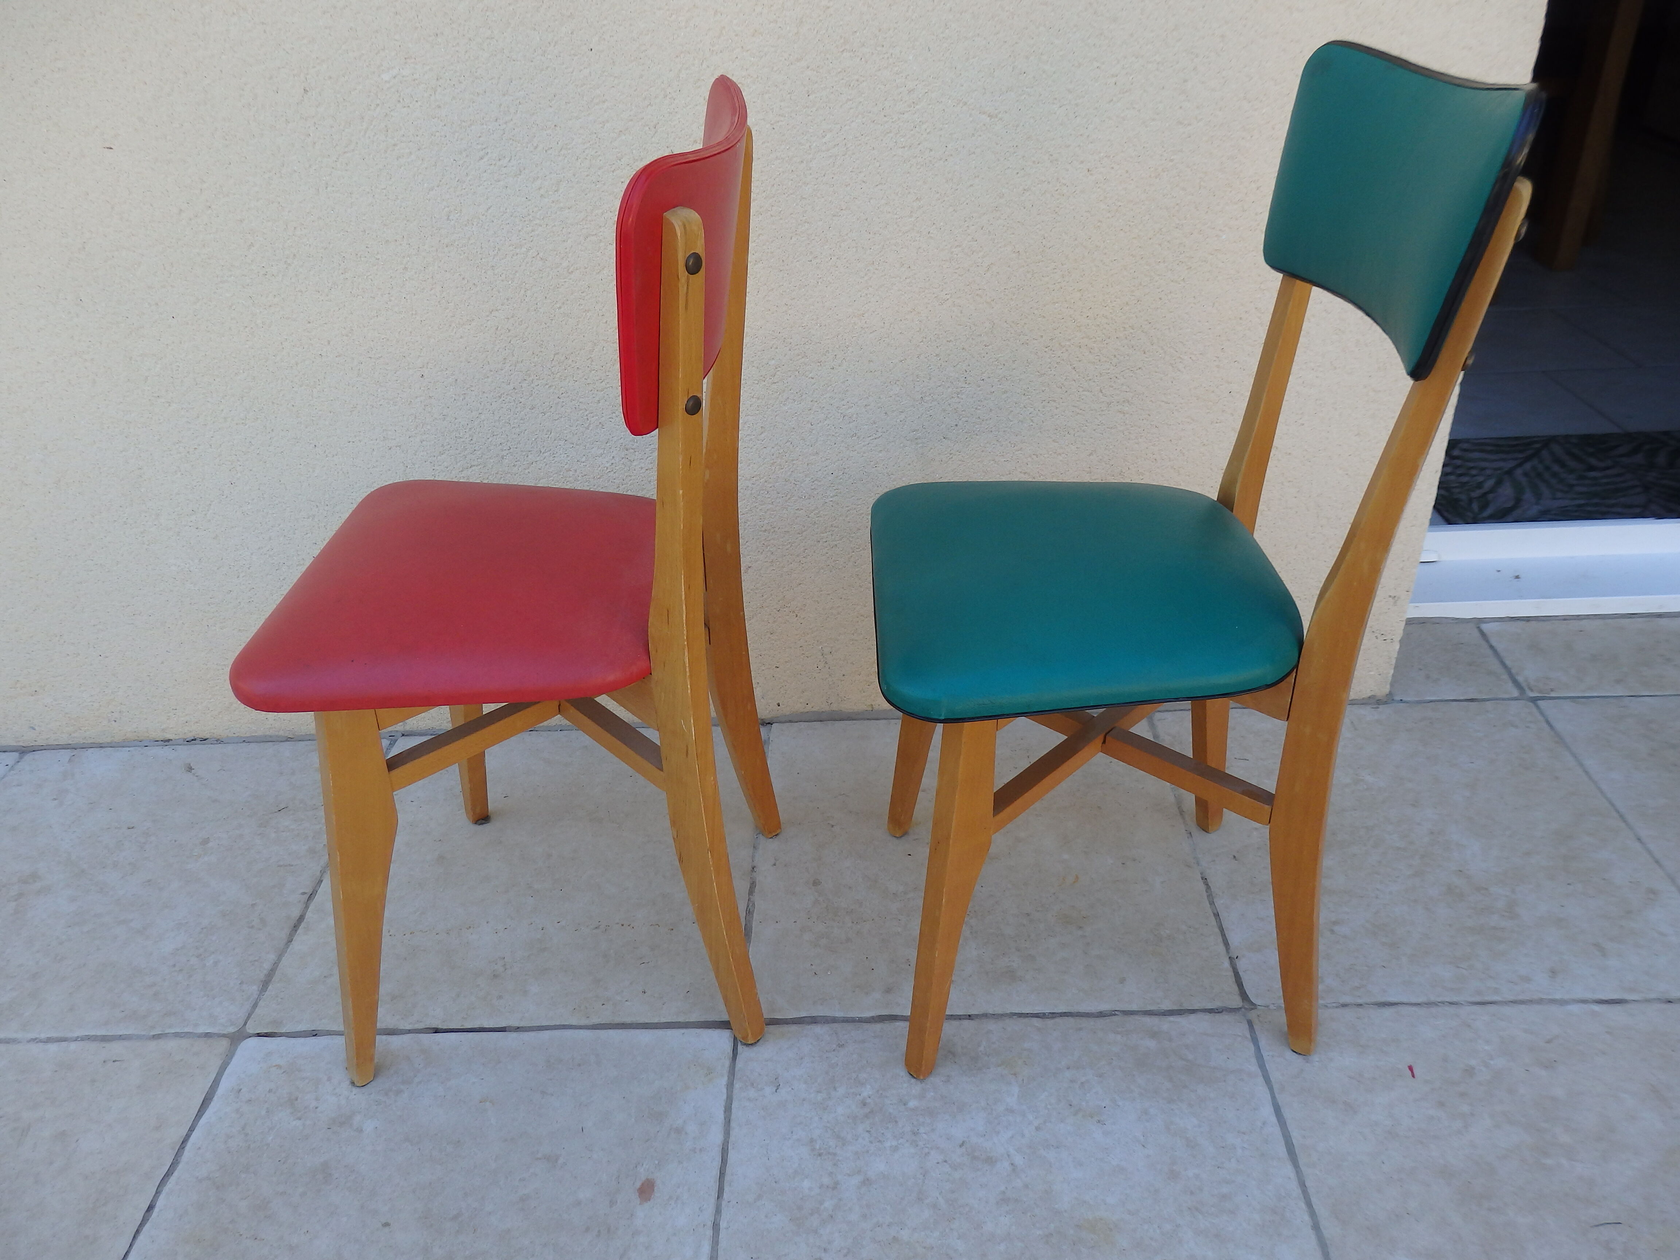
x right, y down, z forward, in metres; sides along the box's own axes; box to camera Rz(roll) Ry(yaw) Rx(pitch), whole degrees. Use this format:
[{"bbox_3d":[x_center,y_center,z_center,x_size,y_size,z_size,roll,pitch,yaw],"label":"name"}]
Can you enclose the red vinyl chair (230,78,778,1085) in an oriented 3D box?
[{"bbox_3d":[-0.275,-0.028,1.097,0.428,0.832,0.402,-1,31,3],"label":"red vinyl chair"}]

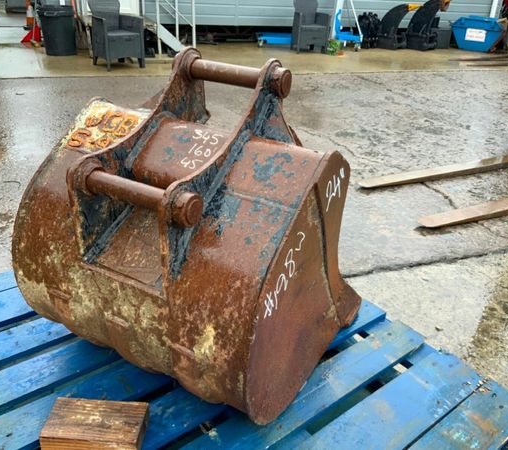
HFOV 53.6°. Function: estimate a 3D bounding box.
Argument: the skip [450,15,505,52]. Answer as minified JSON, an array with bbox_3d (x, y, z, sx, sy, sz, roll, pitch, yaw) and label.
[{"bbox_3d":[4.542,-3.866,10.205,0.930,0.560,0.670,19,31,27],"label":"skip"}]

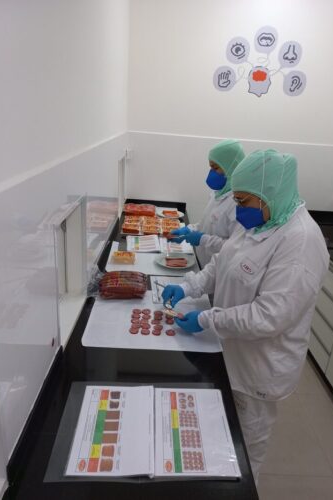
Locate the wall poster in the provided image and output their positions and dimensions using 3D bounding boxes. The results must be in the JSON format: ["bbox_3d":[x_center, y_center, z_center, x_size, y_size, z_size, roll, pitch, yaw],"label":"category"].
[{"bbox_3d":[0.772,-1.508,2.902,0.755,0.510,0.010,3,20,-1],"label":"wall poster"}]

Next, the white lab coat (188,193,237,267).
[{"bbox_3d":[0.362,-0.059,2.271,0.480,0.800,0.500,-3,21,-18],"label":"white lab coat"}]

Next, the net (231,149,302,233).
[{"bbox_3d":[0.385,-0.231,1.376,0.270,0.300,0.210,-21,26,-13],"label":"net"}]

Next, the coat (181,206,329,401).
[{"bbox_3d":[0.379,0.194,1.532,0.500,0.820,0.520,-6,22,-25],"label":"coat"}]

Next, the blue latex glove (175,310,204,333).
[{"bbox_3d":[0.092,0.287,1.449,0.115,0.070,0.085,0,21,-11],"label":"blue latex glove"}]

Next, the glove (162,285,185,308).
[{"bbox_3d":[0.030,0.200,1.572,0.110,0.080,0.085,-16,24,-9],"label":"glove"}]

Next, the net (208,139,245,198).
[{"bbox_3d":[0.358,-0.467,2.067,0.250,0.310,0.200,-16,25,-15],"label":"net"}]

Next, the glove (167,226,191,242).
[{"bbox_3d":[0.085,-0.102,2.369,0.150,0.080,0.090,-2,21,-15],"label":"glove"}]

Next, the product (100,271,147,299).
[{"bbox_3d":[-0.207,0.169,1.768,0.215,0.065,0.155,3,20,-1],"label":"product"}]

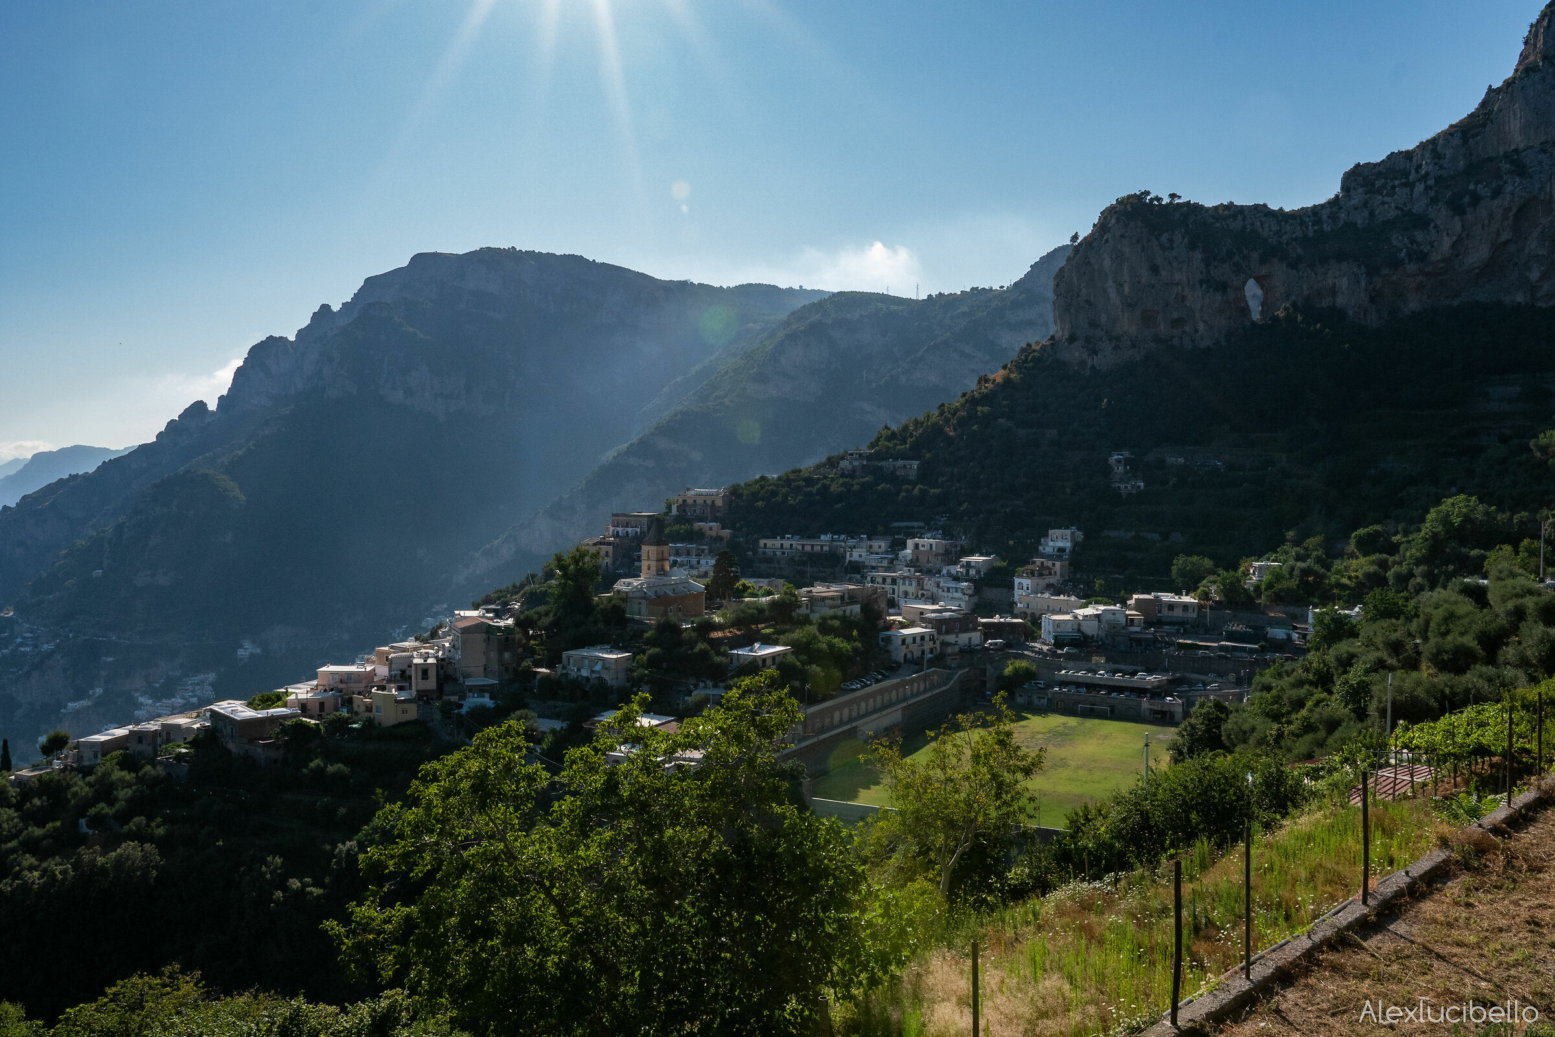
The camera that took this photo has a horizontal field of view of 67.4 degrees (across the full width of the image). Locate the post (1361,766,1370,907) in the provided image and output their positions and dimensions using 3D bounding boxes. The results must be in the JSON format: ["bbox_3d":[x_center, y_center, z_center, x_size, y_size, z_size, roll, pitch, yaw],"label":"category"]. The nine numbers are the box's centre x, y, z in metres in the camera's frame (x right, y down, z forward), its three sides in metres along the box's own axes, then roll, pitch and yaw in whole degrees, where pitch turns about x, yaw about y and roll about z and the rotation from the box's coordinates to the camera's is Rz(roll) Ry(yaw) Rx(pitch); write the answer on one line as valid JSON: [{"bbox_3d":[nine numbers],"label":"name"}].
[{"bbox_3d":[6.584,3.569,13.050,0.062,1.509,0.055,0,0,0],"label":"post"}]

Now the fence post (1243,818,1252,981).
[{"bbox_3d":[4.421,3.577,10.950,0.052,1.518,0.048,0,0,0],"label":"fence post"}]

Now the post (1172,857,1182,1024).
[{"bbox_3d":[3.433,3.639,10.000,0.075,1.422,0.060,0,0,0],"label":"post"}]

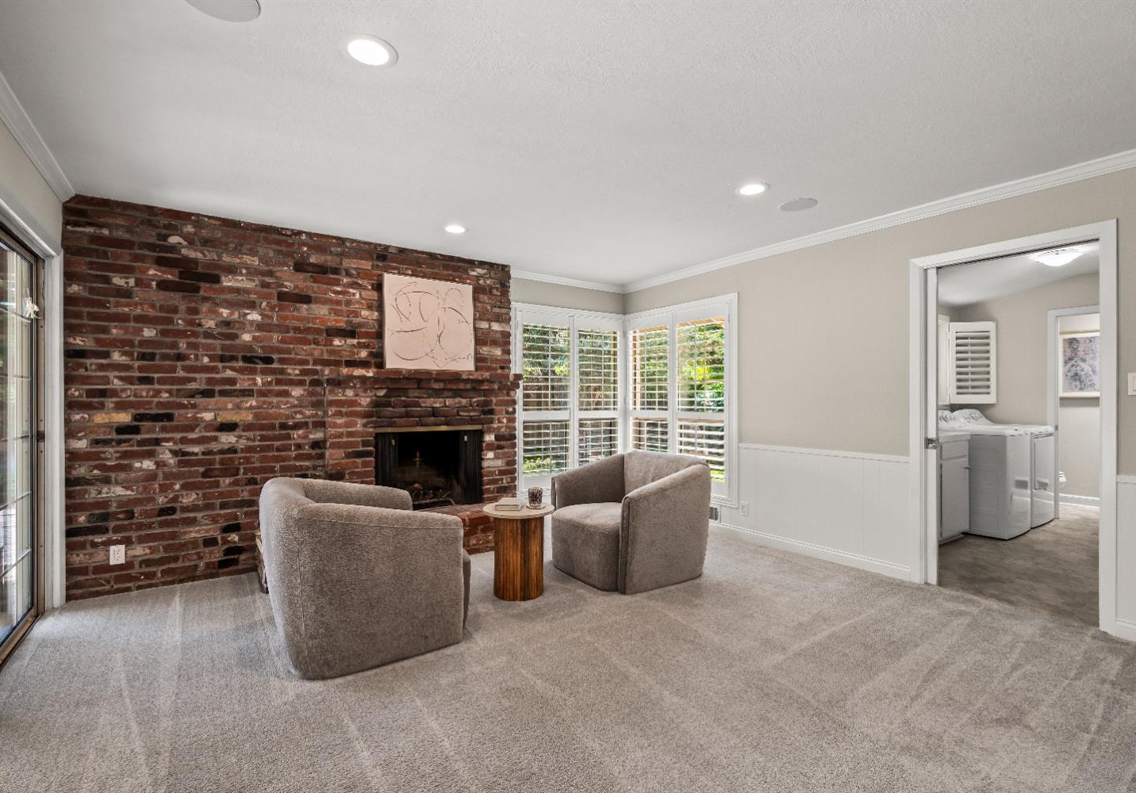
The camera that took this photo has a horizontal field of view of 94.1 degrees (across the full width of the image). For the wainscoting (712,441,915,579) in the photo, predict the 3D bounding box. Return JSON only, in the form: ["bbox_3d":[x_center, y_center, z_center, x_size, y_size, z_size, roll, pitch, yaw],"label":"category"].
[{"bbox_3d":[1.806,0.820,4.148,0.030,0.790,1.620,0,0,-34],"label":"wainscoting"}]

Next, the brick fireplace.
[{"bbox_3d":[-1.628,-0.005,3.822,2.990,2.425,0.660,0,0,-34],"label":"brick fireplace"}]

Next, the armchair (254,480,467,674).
[{"bbox_3d":[-1.090,0.825,2.800,0.900,0.780,0.860,0,0,-31],"label":"armchair"}]

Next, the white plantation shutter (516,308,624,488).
[{"bbox_3d":[0.046,0.028,5.499,1.380,1.810,0.060,0,0,-34],"label":"white plantation shutter"}]

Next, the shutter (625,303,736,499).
[{"bbox_3d":[1.046,0.029,5.250,0.060,1.820,1.510,0,0,-34],"label":"shutter"}]

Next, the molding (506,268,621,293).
[{"bbox_3d":[0.013,-1.182,5.475,1.530,0.080,0.065,0,0,-34],"label":"molding"}]

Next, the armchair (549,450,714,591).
[{"bbox_3d":[0.455,0.830,3.820,0.890,0.770,0.860,0,0,-32],"label":"armchair"}]

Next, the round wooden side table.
[{"bbox_3d":[-0.309,0.955,3.290,0.450,0.520,0.450,0,0,0],"label":"round wooden side table"}]

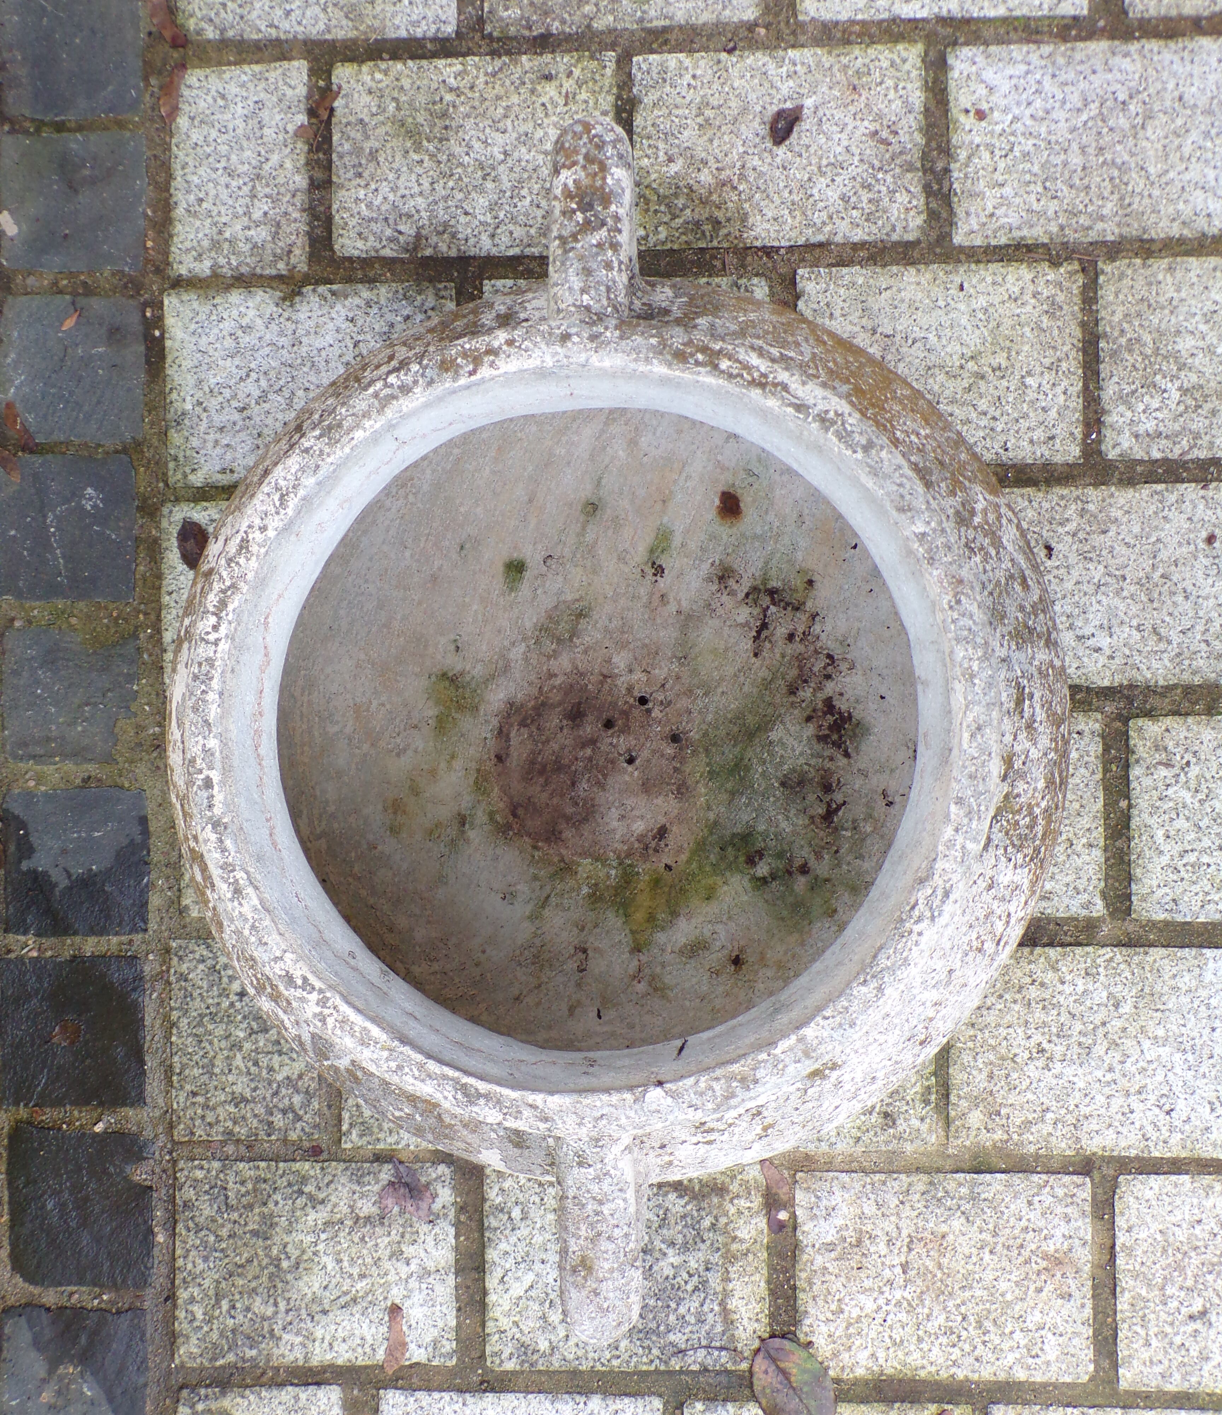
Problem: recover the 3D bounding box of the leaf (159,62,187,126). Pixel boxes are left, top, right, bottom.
[{"bbox_3d":[-0.319,-0.447,1.098,0.017,0.005,0.047,14,90,4],"label":"leaf"}]

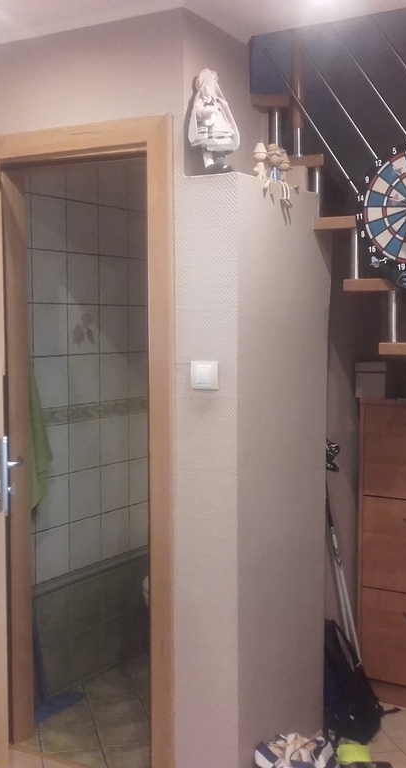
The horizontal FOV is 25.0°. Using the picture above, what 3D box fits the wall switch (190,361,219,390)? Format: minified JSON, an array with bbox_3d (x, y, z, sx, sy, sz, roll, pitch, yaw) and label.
[{"bbox_3d":[0.007,-0.025,2.662,0.082,0.082,0.013,3,5,31],"label":"wall switch"}]

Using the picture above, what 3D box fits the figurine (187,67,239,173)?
[{"bbox_3d":[0.032,-0.759,2.674,0.125,0.315,0.100,-3,5,-35],"label":"figurine"}]

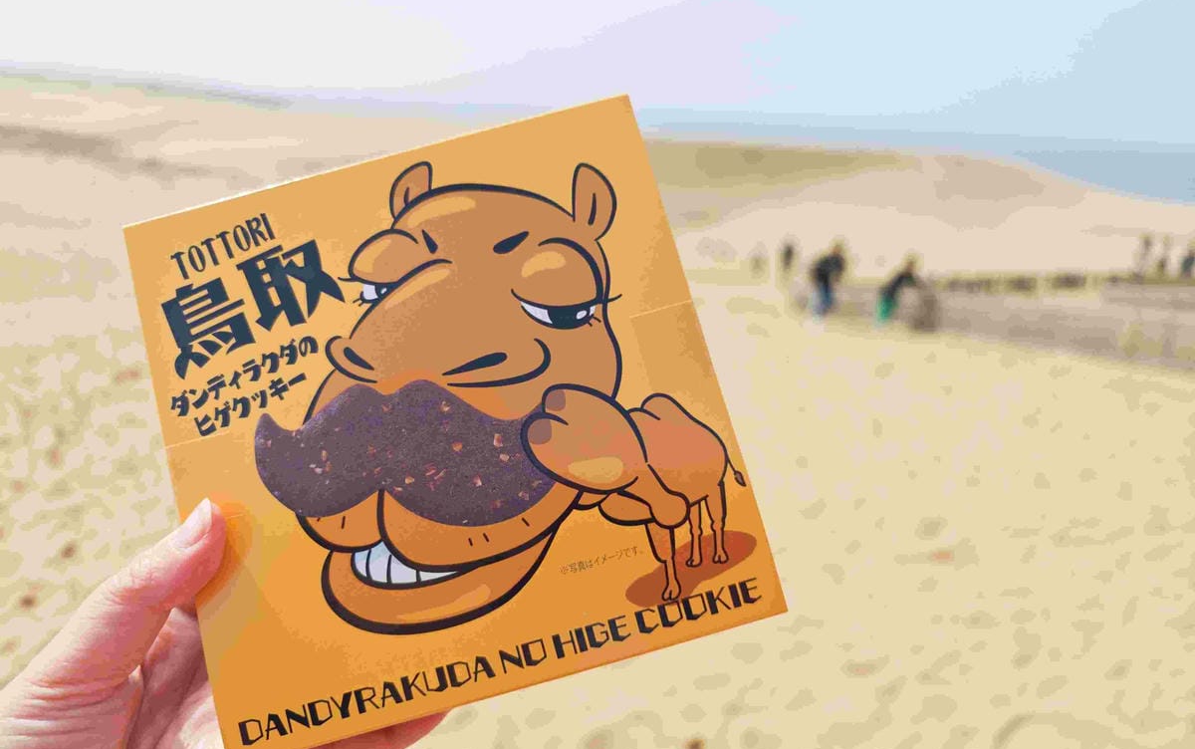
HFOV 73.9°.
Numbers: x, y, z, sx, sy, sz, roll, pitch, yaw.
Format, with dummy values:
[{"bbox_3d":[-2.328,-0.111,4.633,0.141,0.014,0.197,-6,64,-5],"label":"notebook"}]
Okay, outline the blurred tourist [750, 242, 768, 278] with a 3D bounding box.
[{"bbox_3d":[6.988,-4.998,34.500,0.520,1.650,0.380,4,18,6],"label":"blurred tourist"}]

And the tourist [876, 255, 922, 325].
[{"bbox_3d":[6.471,-1.823,17.000,0.850,1.450,0.550,1,18,-6],"label":"tourist"}]

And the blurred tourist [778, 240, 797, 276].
[{"bbox_3d":[8.046,-4.895,33.500,0.520,1.660,0.380,4,18,6],"label":"blurred tourist"}]

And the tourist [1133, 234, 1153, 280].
[{"bbox_3d":[18.575,-3.996,27.000,0.520,1.650,0.400,10,20,21],"label":"tourist"}]

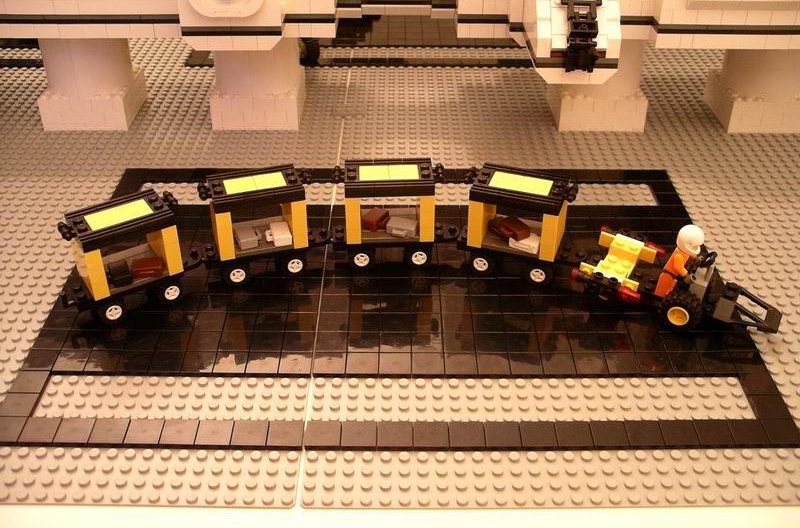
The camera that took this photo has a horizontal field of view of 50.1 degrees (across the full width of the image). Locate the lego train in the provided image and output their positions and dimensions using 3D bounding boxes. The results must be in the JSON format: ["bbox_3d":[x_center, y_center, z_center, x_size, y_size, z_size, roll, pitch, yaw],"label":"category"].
[{"bbox_3d":[0.011,-0.011,0.460,0.378,0.057,0.091,0,35,0],"label":"lego train"}]

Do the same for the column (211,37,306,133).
[{"bbox_3d":[-0.108,-0.153,0.649,0.064,0.082,0.064,0,35,0],"label":"column"}]

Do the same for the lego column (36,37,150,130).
[{"bbox_3d":[-0.236,-0.153,0.649,0.064,0.082,0.064,0,35,0],"label":"lego column"}]

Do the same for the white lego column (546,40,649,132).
[{"bbox_3d":[0.152,-0.152,0.649,0.064,0.082,0.064,0,35,0],"label":"white lego column"}]

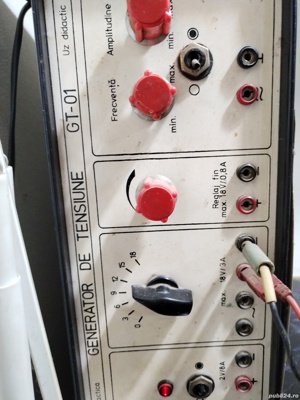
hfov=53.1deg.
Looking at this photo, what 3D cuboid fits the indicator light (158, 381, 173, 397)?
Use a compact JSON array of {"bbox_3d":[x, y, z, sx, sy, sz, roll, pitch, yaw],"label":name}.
[{"bbox_3d":[0.011,0.128,0.202,0.010,0.010,0.007,-3,11,0],"label":"indicator light"}]

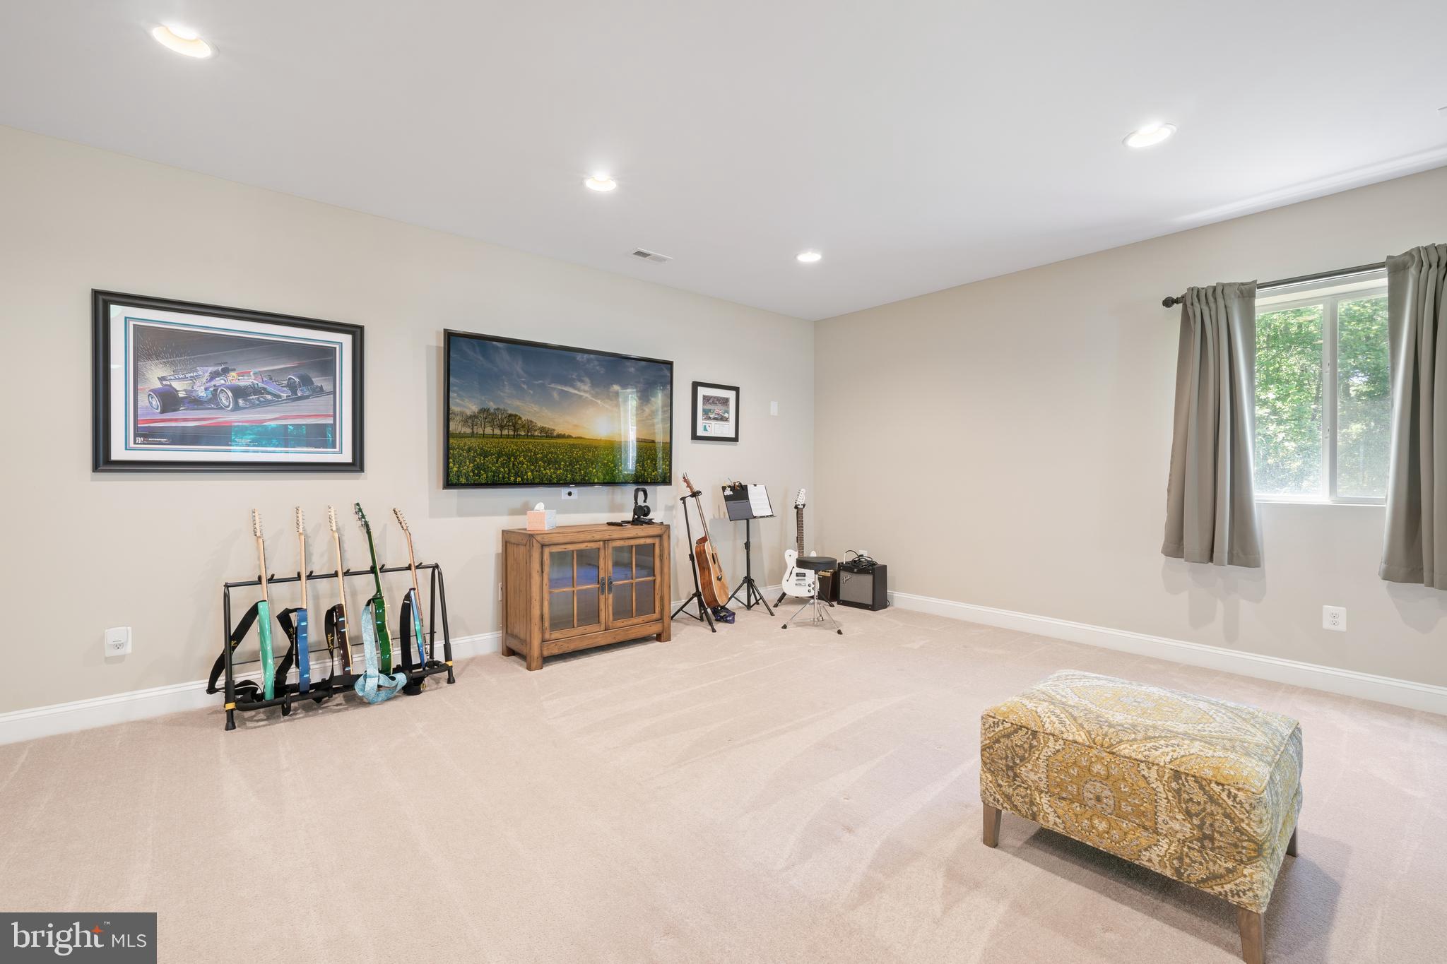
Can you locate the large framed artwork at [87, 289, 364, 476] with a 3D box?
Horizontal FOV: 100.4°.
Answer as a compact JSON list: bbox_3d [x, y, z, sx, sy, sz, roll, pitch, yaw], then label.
[{"bbox_3d":[-2.521,-0.479,3.171,1.100,0.853,0.035,-1,1,-40],"label":"large framed artwork"}]

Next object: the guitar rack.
[{"bbox_3d":[-2.059,0.822,3.284,1.020,0.670,0.434,-1,1,-39],"label":"guitar rack"}]

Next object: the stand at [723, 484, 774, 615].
[{"bbox_3d":[0.257,0.573,5.247,0.520,1.100,0.400,-1,1,-40],"label":"stand"}]

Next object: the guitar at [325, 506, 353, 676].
[{"bbox_3d":[-2.077,0.606,3.267,0.070,0.960,0.320,-7,-7,-28],"label":"guitar"}]

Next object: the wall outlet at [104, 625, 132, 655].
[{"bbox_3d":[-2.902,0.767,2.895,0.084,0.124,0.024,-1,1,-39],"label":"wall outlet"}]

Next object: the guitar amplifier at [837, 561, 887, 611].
[{"bbox_3d":[1.253,0.930,5.425,0.385,0.378,0.212,1,1,43],"label":"guitar amplifier"}]

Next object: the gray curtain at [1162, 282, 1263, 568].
[{"bbox_3d":[2.934,-0.340,3.627,0.120,1.625,0.460,-1,1,-40],"label":"gray curtain"}]

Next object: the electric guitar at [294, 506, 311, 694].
[{"bbox_3d":[-2.227,0.606,3.173,0.065,0.975,0.325,-1,-8,-40],"label":"electric guitar"}]

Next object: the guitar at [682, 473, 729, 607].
[{"bbox_3d":[-0.178,0.475,4.750,0.118,1.040,0.390,-15,-4,16],"label":"guitar"}]

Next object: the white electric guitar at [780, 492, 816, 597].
[{"bbox_3d":[0.707,0.559,5.520,0.325,0.985,0.070,2,-12,2],"label":"white electric guitar"}]

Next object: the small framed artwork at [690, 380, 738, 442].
[{"bbox_3d":[-0.068,-0.591,5.202,0.520,0.487,0.028,-1,1,-39],"label":"small framed artwork"}]

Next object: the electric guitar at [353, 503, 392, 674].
[{"bbox_3d":[-1.973,0.592,3.382,0.080,0.985,0.330,-7,-5,-41],"label":"electric guitar"}]

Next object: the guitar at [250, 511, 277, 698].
[{"bbox_3d":[-2.334,0.618,3.056,0.070,0.975,0.320,-5,-8,-34],"label":"guitar"}]

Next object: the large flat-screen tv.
[{"bbox_3d":[-1.080,-0.459,4.300,1.687,0.979,0.060,-1,3,-39],"label":"large flat-screen tv"}]

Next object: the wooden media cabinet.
[{"bbox_3d":[-0.916,0.729,4.151,1.040,0.828,0.440,-1,1,-40],"label":"wooden media cabinet"}]

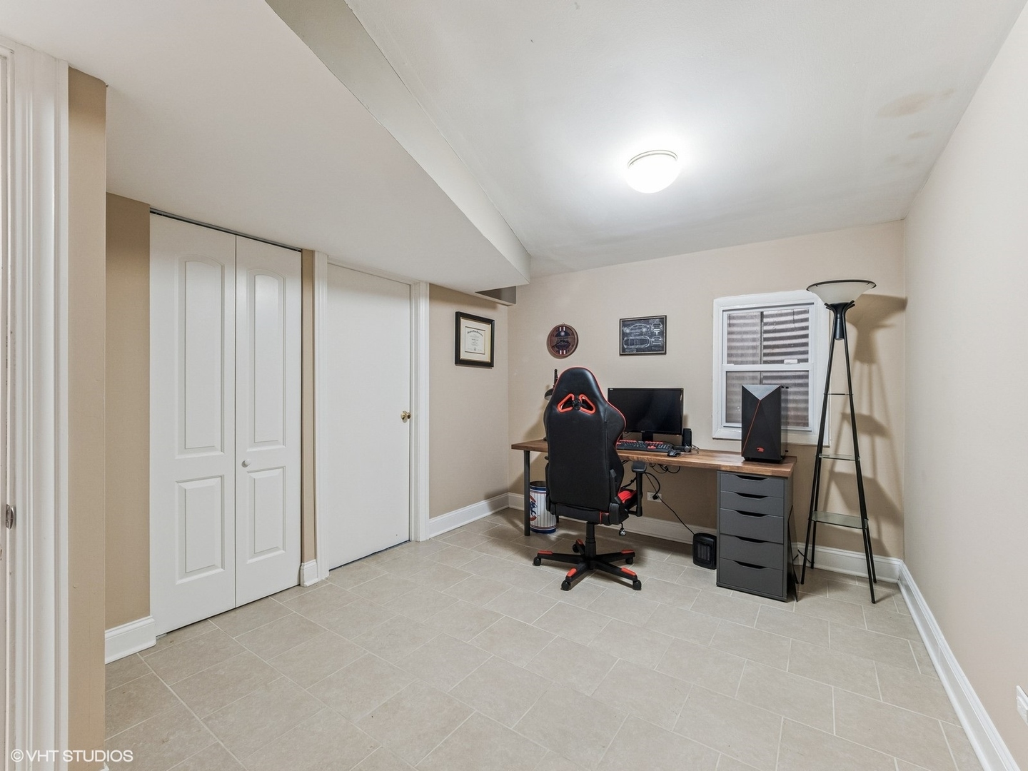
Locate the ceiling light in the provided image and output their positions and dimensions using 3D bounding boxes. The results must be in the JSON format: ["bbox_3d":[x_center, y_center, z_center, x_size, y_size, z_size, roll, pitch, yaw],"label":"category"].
[{"bbox_3d":[0.635,-0.960,1.907,0.240,0.120,0.240,0,0,35],"label":"ceiling light"}]

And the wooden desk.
[{"bbox_3d":[0.936,0.844,3.074,1.880,0.738,0.650,0,0,36],"label":"wooden desk"}]

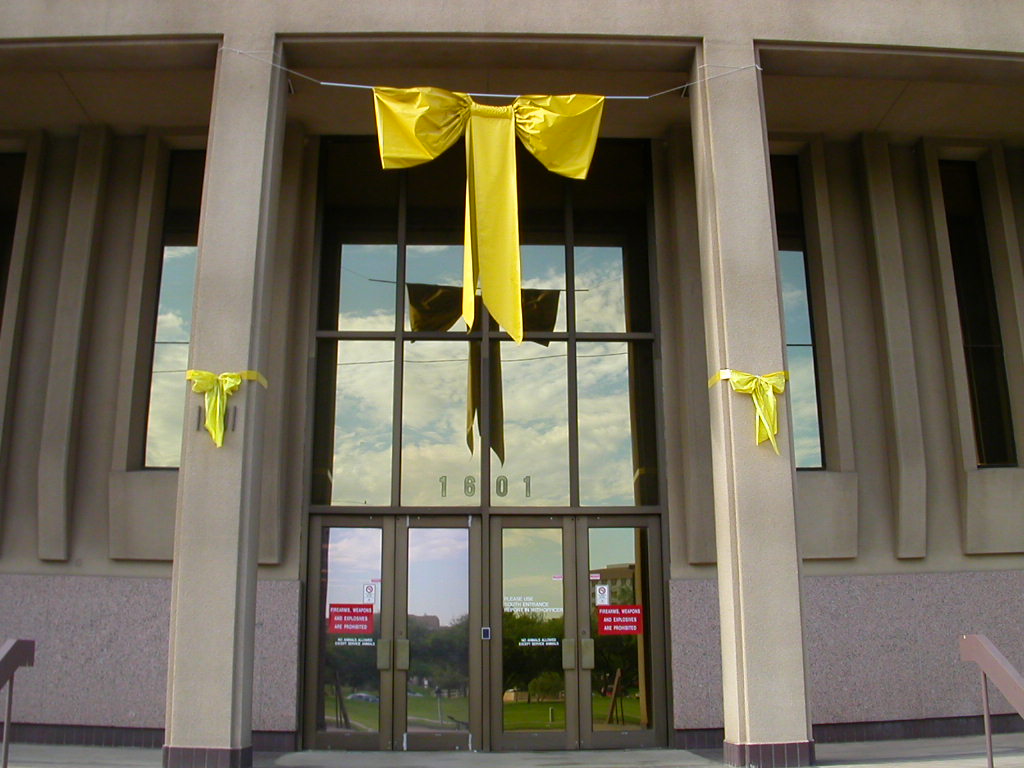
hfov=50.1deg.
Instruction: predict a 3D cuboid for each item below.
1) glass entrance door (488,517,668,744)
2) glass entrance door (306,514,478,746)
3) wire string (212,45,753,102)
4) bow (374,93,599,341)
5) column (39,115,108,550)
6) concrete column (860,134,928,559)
[{"bbox_3d":[0.695,2.529,11.266,1.820,2.420,0.100,0,-16,-2],"label":"glass entrance door"},{"bbox_3d":[-1.181,2.526,11.212,1.820,2.420,0.100,0,-16,-2],"label":"glass entrance door"},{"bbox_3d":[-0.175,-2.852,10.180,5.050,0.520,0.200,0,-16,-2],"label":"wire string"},{"bbox_3d":[-0.190,-1.525,9.731,2.100,2.420,0.350,0,-16,-2],"label":"bow"},{"bbox_3d":[-4.683,-0.525,11.706,0.310,4.850,0.300,0,-16,-2],"label":"column"},{"bbox_3d":[4.189,-0.510,11.959,0.310,4.850,0.300,0,-16,-2],"label":"concrete column"}]

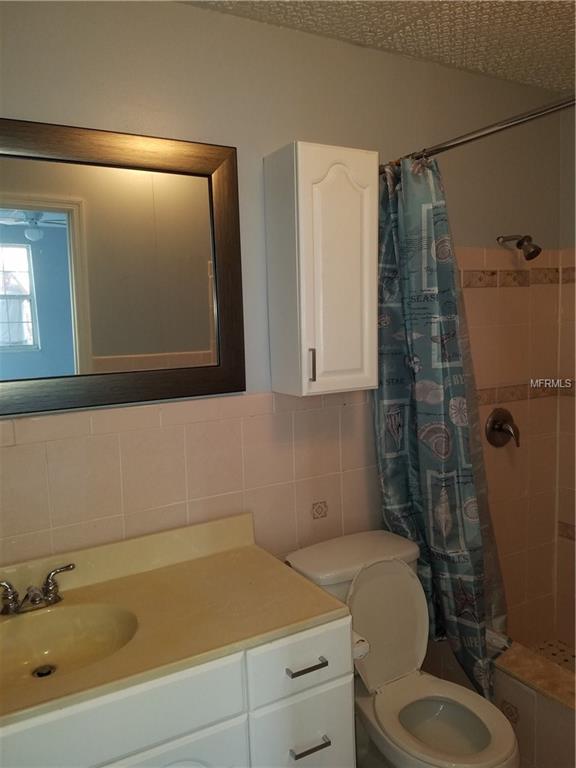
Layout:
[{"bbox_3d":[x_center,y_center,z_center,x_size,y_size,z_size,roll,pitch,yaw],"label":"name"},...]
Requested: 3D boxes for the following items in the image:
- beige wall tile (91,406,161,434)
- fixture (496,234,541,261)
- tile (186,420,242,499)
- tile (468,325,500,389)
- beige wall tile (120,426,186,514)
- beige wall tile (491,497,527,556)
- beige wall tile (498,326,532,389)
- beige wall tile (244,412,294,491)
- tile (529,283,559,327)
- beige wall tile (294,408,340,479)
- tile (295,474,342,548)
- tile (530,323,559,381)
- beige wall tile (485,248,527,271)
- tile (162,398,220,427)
[{"bbox_3d":[-0.489,0.106,1.749,0.209,0.077,0.012,-5,7,-30],"label":"beige wall tile"},{"bbox_3d":[0.944,-0.559,2.361,0.068,0.105,0.190,-6,7,-28],"label":"fixture"},{"bbox_3d":[-0.242,0.249,1.917,0.200,0.250,0.012,-6,7,-28],"label":"tile"},{"bbox_3d":[0.783,-0.106,2.366,0.205,0.257,0.012,-5,7,-30],"label":"tile"},{"bbox_3d":[-0.418,0.264,1.803,0.200,0.251,0.010,-5,8,-29],"label":"beige wall tile"},{"bbox_3d":[0.986,0.632,2.547,0.205,0.257,0.012,-5,7,-30],"label":"beige wall tile"},{"bbox_3d":[0.997,-0.123,2.547,0.200,0.250,0.012,-6,7,-28],"label":"beige wall tile"},{"bbox_3d":[-0.067,0.232,2.013,0.200,0.250,0.012,-6,7,-28],"label":"beige wall tile"},{"bbox_3d":[1.131,-0.345,2.546,0.203,0.158,0.012,-5,7,-30],"label":"tile"},{"bbox_3d":[0.111,0.213,2.101,0.200,0.251,0.010,-5,8,-29],"label":"beige wall tile"},{"bbox_3d":[0.117,0.464,2.136,0.200,0.250,0.012,-6,7,-28],"label":"tile"},{"bbox_3d":[1.138,-0.139,2.568,0.203,0.257,0.012,-5,7,-30],"label":"tile"},{"bbox_3d":[0.889,-0.513,2.392,0.221,0.091,0.012,-5,7,-30],"label":"beige wall tile"},{"bbox_3d":[-0.314,0.092,1.846,0.200,0.069,0.010,-5,8,-29],"label":"tile"}]

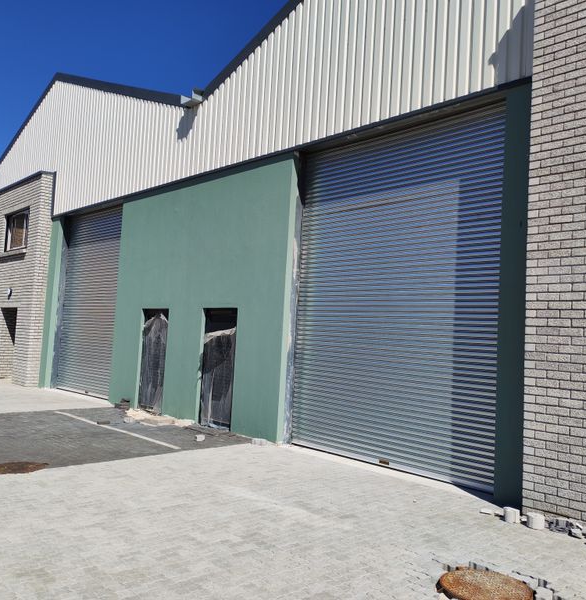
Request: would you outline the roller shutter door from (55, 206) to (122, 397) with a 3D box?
[{"bbox_3d":[-4.980,0.031,15.583,0.120,4.625,3.670,6,-5,-42],"label":"roller shutter door"}]

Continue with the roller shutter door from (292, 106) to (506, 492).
[{"bbox_3d":[1.327,-0.053,8.553,0.120,4.625,3.640,6,-5,-42],"label":"roller shutter door"}]

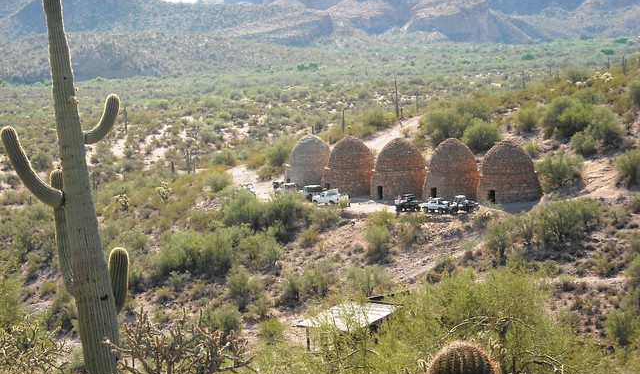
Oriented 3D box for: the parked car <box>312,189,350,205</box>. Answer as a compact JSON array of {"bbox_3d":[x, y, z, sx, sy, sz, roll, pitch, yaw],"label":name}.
[{"bbox_3d":[1.445,1.357,244.000,1.950,1.850,5.300,-5,5,-41],"label":"parked car"}]

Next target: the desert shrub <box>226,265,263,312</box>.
[{"bbox_3d":[-7.000,9.411,180.000,3.200,4.000,3.000,-2,4,0],"label":"desert shrub"}]

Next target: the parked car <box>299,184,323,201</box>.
[{"bbox_3d":[-1.173,0.847,253.000,1.750,1.900,4.100,-4,5,-27],"label":"parked car"}]

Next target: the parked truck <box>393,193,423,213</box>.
[{"bbox_3d":[10.292,1.773,222.000,3.500,1.900,1.650,1,5,30],"label":"parked truck"}]

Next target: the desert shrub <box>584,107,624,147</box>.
[{"bbox_3d":[36.052,-7.540,246.000,4.900,4.700,4.600,-2,4,0],"label":"desert shrub"}]

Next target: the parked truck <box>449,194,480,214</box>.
[{"bbox_3d":[15.819,1.819,214.000,3.500,1.900,1.650,-3,4,-12],"label":"parked truck"}]

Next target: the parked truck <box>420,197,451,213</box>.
[{"bbox_3d":[12.970,2.077,218.000,3.700,1.750,1.650,0,4,21],"label":"parked truck"}]

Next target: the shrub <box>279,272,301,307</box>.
[{"bbox_3d":[-2.828,9.504,180.000,2.100,3.100,2.000,-2,4,0],"label":"shrub"}]

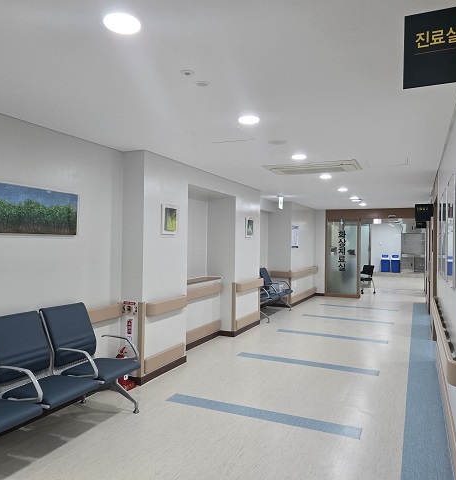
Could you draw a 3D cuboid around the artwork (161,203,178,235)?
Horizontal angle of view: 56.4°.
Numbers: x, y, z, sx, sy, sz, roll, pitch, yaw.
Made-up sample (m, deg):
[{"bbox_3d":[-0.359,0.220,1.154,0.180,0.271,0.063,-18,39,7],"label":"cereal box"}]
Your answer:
[{"bbox_3d":[-0.659,-0.229,4.897,0.035,0.349,0.338,0,0,24],"label":"artwork"}]

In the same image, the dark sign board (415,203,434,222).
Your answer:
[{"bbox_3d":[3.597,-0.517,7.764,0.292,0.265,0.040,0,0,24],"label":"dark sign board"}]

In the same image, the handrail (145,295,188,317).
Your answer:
[{"bbox_3d":[-0.668,0.744,4.826,0.090,0.135,0.795,0,0,24],"label":"handrail"}]

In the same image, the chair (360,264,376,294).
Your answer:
[{"bbox_3d":[4.133,1.197,12.891,0.540,0.830,0.500,1,0,-21],"label":"chair"}]

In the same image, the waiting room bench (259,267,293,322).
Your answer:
[{"bbox_3d":[0.811,1.091,8.802,0.660,0.930,1.755,0,0,24],"label":"waiting room bench"}]

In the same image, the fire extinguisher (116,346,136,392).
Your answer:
[{"bbox_3d":[-1.042,1.311,4.362,0.170,0.408,0.165,1,0,0],"label":"fire extinguisher"}]

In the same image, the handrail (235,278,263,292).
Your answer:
[{"bbox_3d":[0.397,0.769,7.250,0.090,0.135,1.080,0,0,24],"label":"handrail"}]

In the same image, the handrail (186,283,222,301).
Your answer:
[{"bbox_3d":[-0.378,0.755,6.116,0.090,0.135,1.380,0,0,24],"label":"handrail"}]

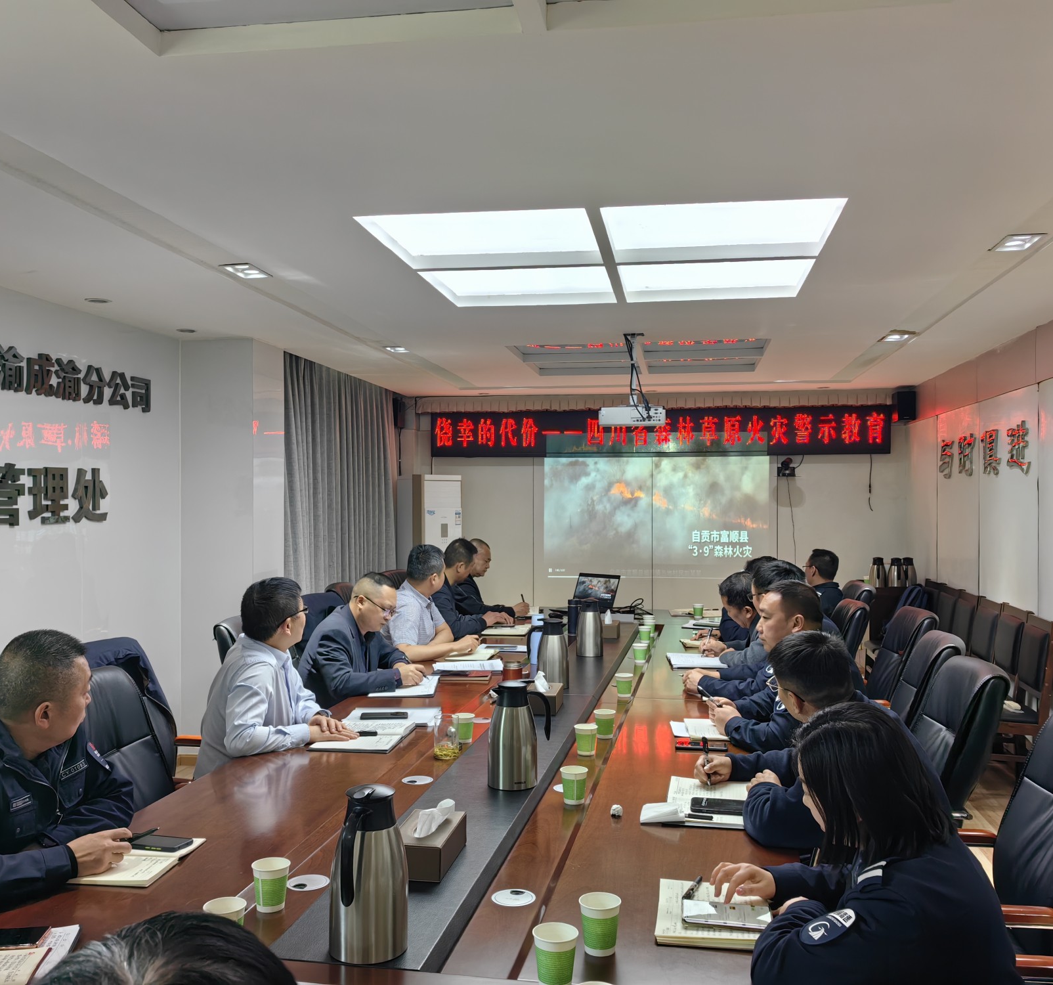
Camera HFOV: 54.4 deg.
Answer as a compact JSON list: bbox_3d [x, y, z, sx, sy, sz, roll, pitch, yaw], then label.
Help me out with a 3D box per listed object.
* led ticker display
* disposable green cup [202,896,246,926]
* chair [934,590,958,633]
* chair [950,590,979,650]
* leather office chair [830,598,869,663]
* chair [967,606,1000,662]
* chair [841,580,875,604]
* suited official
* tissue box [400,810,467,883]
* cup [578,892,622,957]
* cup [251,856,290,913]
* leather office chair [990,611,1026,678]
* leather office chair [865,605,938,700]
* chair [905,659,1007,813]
[{"bbox_3d":[1.097,-0.514,8.826,3.920,0.396,0.090,0,0,10],"label":"led ticker display"},{"bbox_3d":[-0.513,0.746,1.745,0.075,0.085,0.075,0,0,0],"label":"disposable green cup"},{"bbox_3d":[2.791,1.154,7.292,0.570,0.955,0.470,0,0,10],"label":"chair"},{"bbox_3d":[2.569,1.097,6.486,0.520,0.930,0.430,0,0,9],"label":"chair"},{"bbox_3d":[1.489,1.096,5.591,0.670,1.040,0.620,0,0,6],"label":"leather office chair"},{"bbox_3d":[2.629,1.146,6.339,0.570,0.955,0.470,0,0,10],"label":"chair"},{"bbox_3d":[1.841,1.104,6.541,0.670,1.040,0.620,0,0,7],"label":"chair"},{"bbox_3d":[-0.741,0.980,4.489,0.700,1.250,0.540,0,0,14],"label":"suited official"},{"bbox_3d":[-0.214,0.755,2.202,0.118,0.070,0.238,0,0,9],"label":"tissue box"},{"bbox_3d":[0.128,0.747,1.768,0.075,0.085,0.075,0,0,0],"label":"cup"},{"bbox_3d":[-0.484,0.746,1.948,0.075,0.085,0.075,0,0,0],"label":"cup"},{"bbox_3d":[2.551,1.142,5.878,0.570,0.955,0.470,0,0,10],"label":"leather office chair"},{"bbox_3d":[1.587,1.091,4.941,0.670,1.040,0.620,0,0,2],"label":"leather office chair"},{"bbox_3d":[1.196,1.079,3.431,0.670,1.040,0.620,0,0,5],"label":"chair"}]

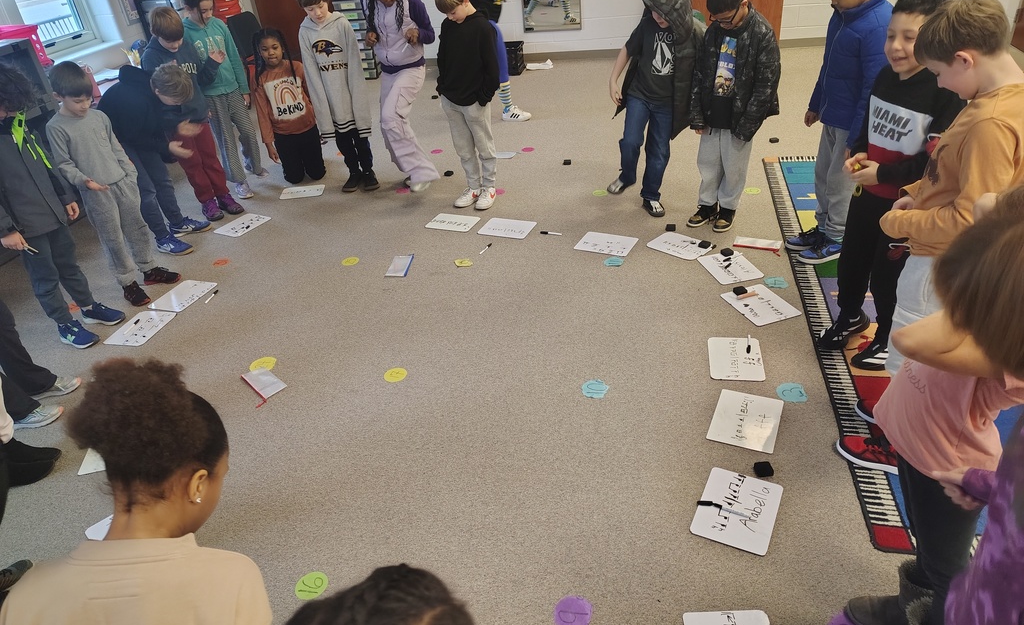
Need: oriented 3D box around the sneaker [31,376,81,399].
[{"bbox_3d":[-2.122,0.328,3.260,0.240,0.095,0.090,-11,33,-8],"label":"sneaker"}]

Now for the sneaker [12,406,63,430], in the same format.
[{"bbox_3d":[-2.101,0.437,3.087,0.240,0.095,0.090,-9,33,-4],"label":"sneaker"}]

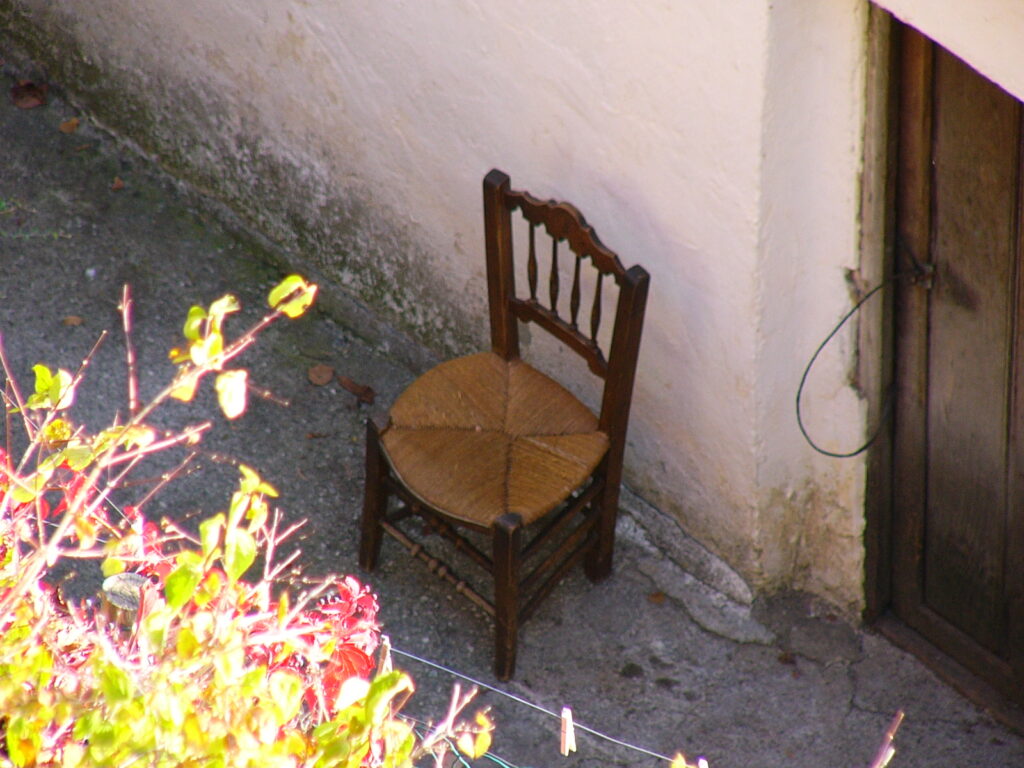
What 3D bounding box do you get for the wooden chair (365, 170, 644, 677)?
[{"bbox_3d":[-0.030,0.083,19.972,0.399,0.884,0.432,-34,54,-30],"label":"wooden chair"}]

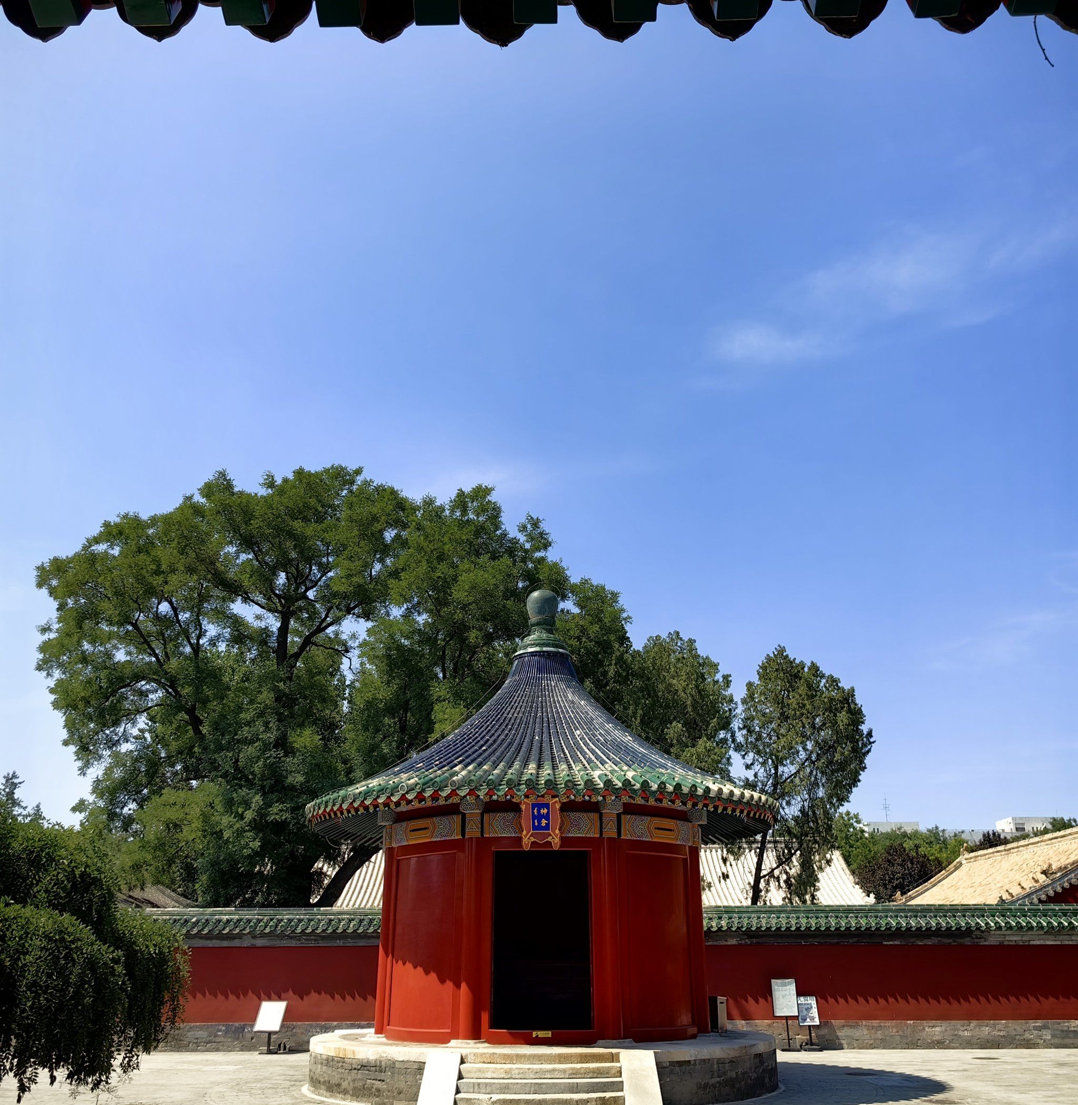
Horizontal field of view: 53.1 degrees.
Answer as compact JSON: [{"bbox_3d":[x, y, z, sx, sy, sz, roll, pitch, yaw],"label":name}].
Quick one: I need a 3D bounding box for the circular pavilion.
[{"bbox_3d":[0.066,4.912,21.662,9.460,8.767,9.460,0,-21,0],"label":"circular pavilion"}]

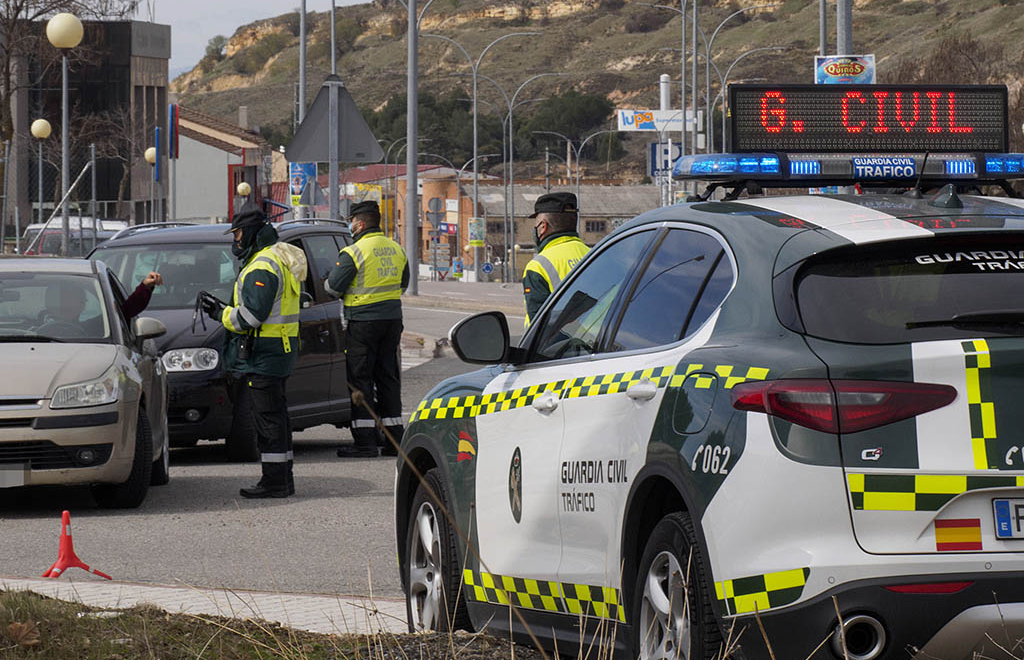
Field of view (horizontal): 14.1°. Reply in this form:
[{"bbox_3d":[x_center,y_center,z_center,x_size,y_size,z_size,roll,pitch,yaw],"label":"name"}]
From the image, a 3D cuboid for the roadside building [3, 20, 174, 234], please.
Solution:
[{"bbox_3d":[-14.300,-5.800,141.000,6.200,9.000,6.500,0,1,-6],"label":"roadside building"}]

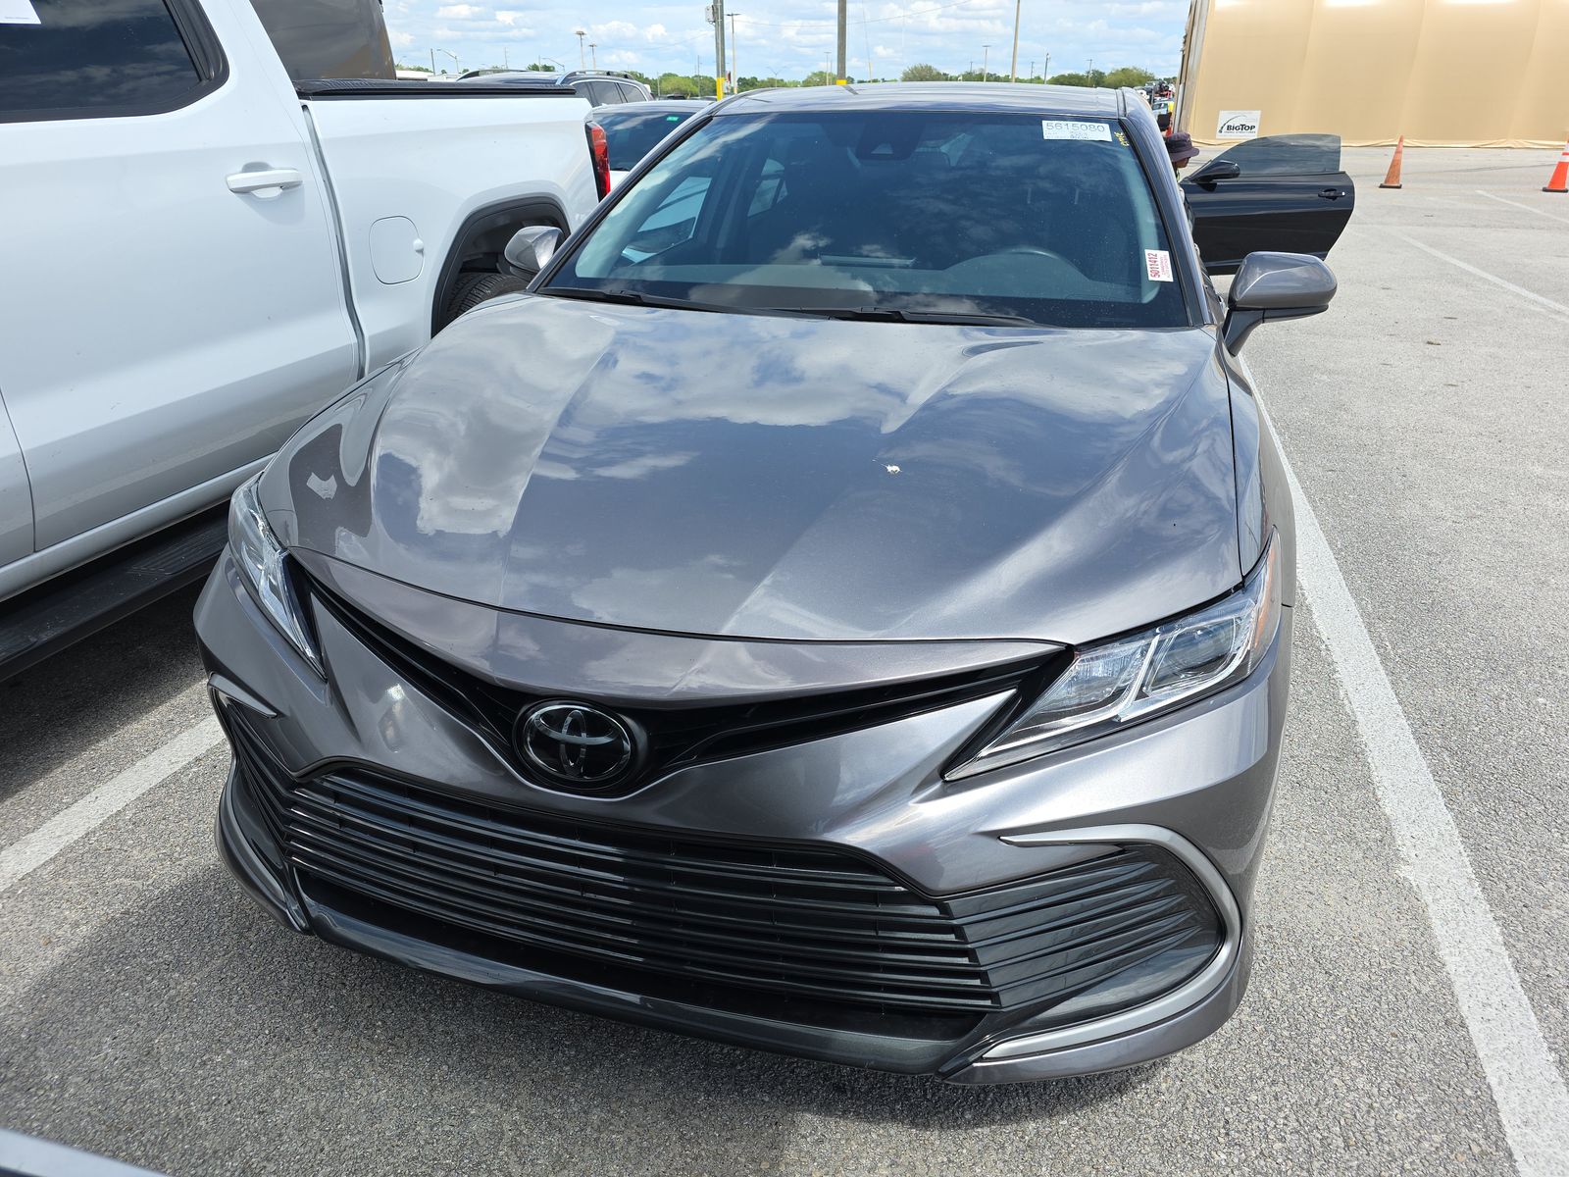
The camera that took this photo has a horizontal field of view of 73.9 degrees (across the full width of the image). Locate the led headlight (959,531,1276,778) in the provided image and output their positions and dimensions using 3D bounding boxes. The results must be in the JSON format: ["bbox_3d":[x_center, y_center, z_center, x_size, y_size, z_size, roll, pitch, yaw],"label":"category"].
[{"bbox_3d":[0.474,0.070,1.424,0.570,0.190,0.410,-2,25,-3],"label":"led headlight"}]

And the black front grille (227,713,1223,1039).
[{"bbox_3d":[-0.221,0.389,1.502,1.620,0.340,0.270,7,26,15],"label":"black front grille"}]

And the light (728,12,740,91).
[{"bbox_3d":[-5.020,-53.069,105.314,1.400,8.677,0.400,-1,25,-2],"label":"light"}]

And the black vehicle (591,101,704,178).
[{"bbox_3d":[-0.739,-2.998,7.975,1.860,1.410,4.750,7,26,15],"label":"black vehicle"}]

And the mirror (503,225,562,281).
[{"bbox_3d":[-0.693,-0.896,2.879,0.240,0.200,0.190,7,26,15],"label":"mirror"}]

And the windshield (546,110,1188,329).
[{"bbox_3d":[0.206,-0.935,2.558,1.490,0.150,1.000,7,51,15],"label":"windshield"}]

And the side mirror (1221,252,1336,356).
[{"bbox_3d":[1.143,-0.655,2.420,0.225,0.235,0.180,7,26,15],"label":"side mirror"}]

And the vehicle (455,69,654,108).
[{"bbox_3d":[-2.810,-4.924,11.713,1.940,1.710,4.800,6,26,13],"label":"vehicle"}]

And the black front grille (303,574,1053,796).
[{"bbox_3d":[-0.230,0.143,1.379,1.120,0.170,0.240,7,26,15],"label":"black front grille"}]

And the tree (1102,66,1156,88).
[{"bbox_3d":[49.814,-72.485,151.302,7.790,6.091,7.011,7,26,15],"label":"tree"}]

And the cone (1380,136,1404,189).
[{"bbox_3d":[11.499,-7.998,19.572,0.370,0.885,0.370,7,26,15],"label":"cone"}]

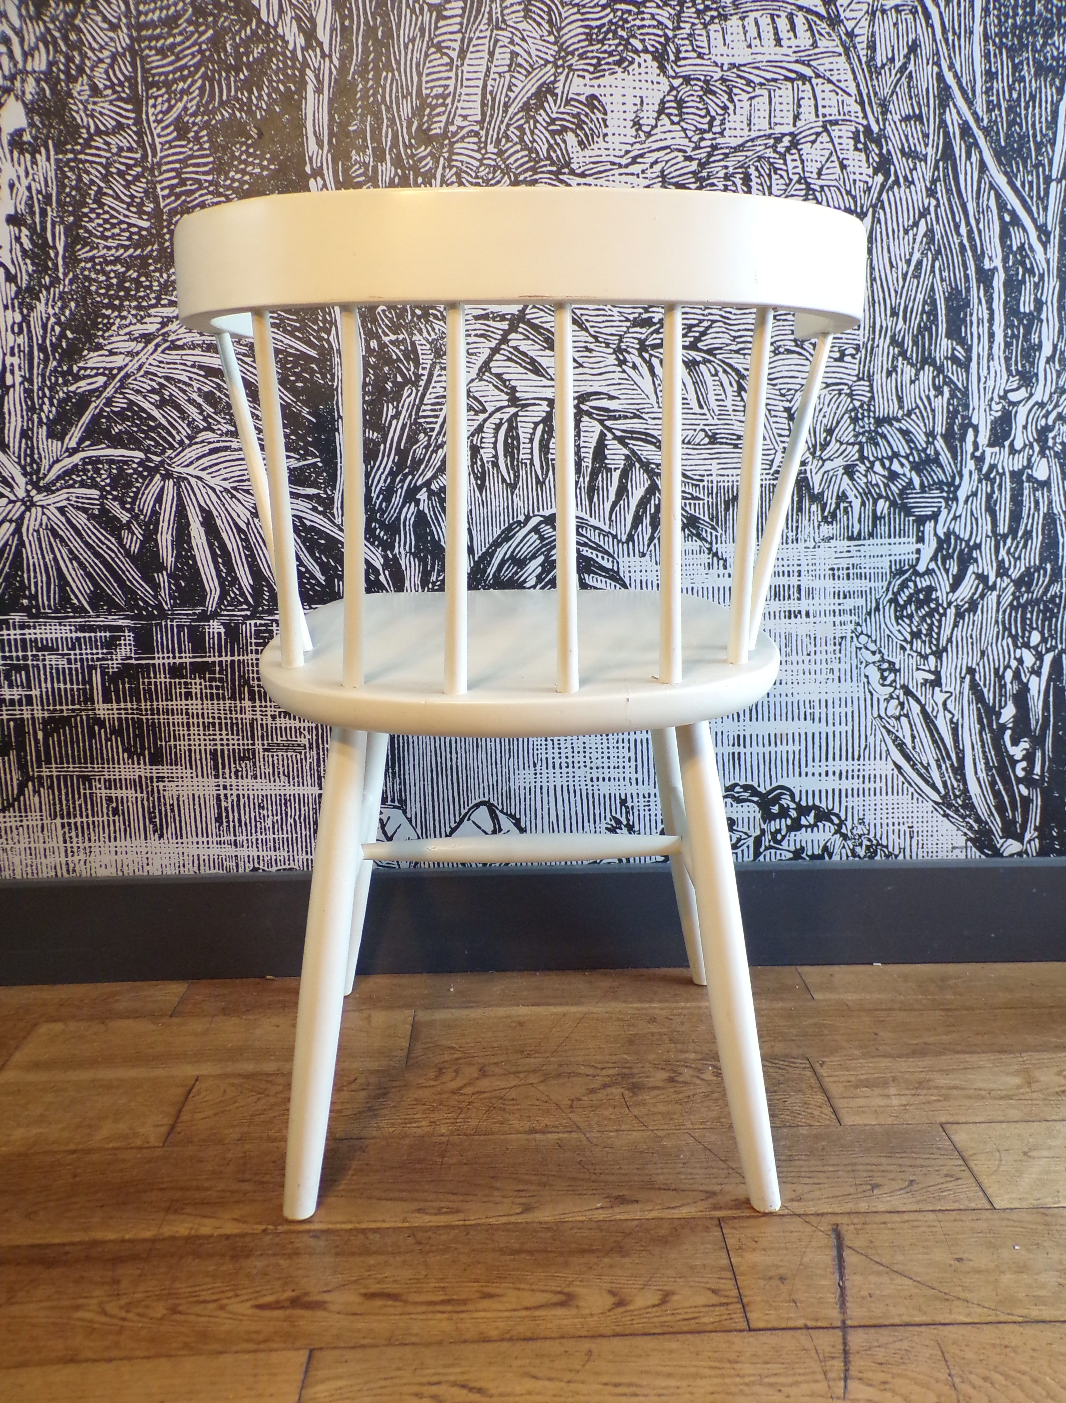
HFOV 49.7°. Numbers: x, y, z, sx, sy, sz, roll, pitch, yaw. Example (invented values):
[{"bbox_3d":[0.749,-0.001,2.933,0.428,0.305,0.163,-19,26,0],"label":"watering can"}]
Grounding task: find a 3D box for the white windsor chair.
[{"bbox_3d":[-0.004,0.001,1.033,0.524,0.772,0.442,-1,13,-1],"label":"white windsor chair"}]

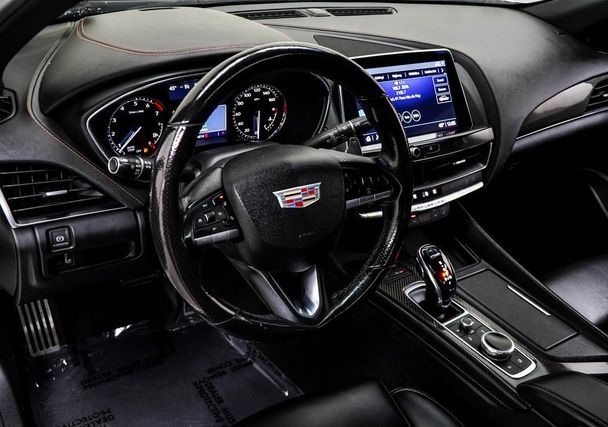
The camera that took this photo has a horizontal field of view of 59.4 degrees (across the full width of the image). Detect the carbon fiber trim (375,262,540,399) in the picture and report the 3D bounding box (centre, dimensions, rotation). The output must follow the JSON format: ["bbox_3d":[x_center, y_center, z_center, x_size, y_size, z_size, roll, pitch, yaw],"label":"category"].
[{"bbox_3d":[0.246,0.173,0.850,0.105,0.028,0.310,-14,28,-30],"label":"carbon fiber trim"}]

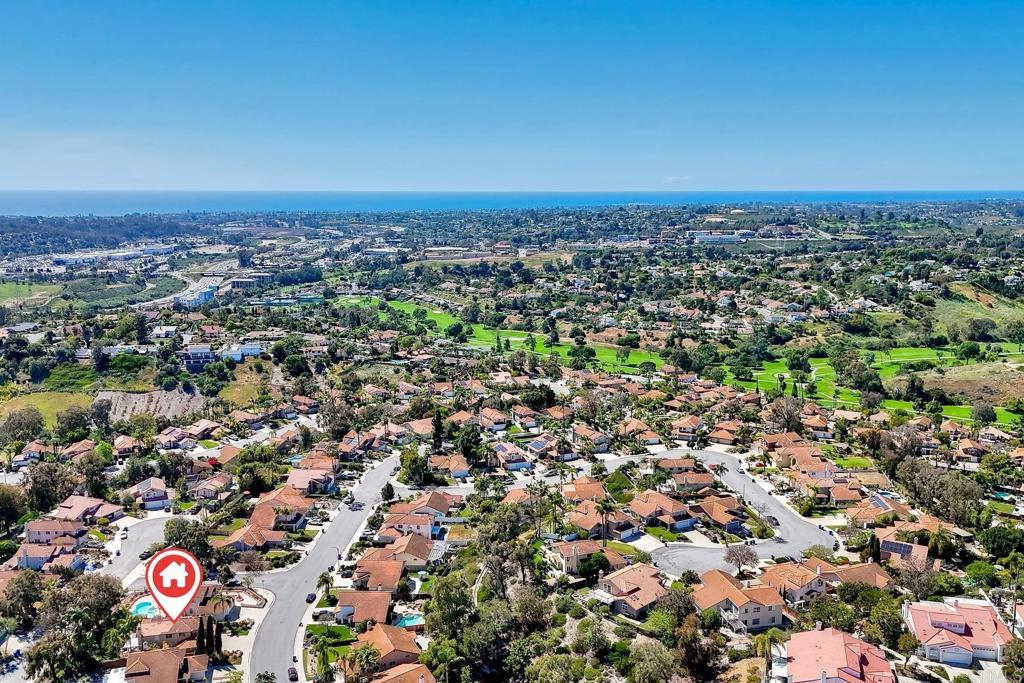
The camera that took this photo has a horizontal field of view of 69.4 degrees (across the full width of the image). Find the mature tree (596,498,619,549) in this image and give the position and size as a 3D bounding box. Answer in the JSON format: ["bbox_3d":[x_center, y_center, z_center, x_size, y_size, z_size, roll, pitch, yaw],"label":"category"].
[{"bbox_3d":[29.500,56.220,228.470,6.590,16.440,5.600,2,12,8],"label":"mature tree"}]

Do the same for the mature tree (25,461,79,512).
[{"bbox_3d":[-170.370,53.650,273.630,18.380,19.060,15.620,-8,14,-33],"label":"mature tree"}]

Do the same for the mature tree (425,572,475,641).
[{"bbox_3d":[-17.160,73.040,203.090,13.040,17.940,11.090,-1,12,-5],"label":"mature tree"}]

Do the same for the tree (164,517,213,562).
[{"bbox_3d":[-106.520,65.200,243.530,15.010,14.760,12.010,-6,13,-25],"label":"tree"}]

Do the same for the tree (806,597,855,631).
[{"bbox_3d":[63.500,55.130,148.090,9.210,6.990,8.750,0,12,0],"label":"tree"}]

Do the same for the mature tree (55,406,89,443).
[{"bbox_3d":[-159.760,29.970,269.110,10.920,14.260,10.370,0,12,0],"label":"mature tree"}]

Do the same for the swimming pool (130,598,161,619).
[{"bbox_3d":[-106.240,77.390,214.390,8.600,1.300,7.800,-6,13,-28],"label":"swimming pool"}]

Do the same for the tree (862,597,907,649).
[{"bbox_3d":[83.230,62.790,165.260,9.040,11.490,8.140,7,13,29],"label":"tree"}]

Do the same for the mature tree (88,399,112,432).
[{"bbox_3d":[-155.650,28.130,280.170,7.910,13.310,7.520,0,12,0],"label":"mature tree"}]

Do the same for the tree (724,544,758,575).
[{"bbox_3d":[53.800,51.410,173.670,7.630,6.700,7.240,0,12,0],"label":"tree"}]

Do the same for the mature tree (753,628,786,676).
[{"bbox_3d":[45.270,55.340,130.300,5.140,9.920,4.880,0,12,0],"label":"mature tree"}]

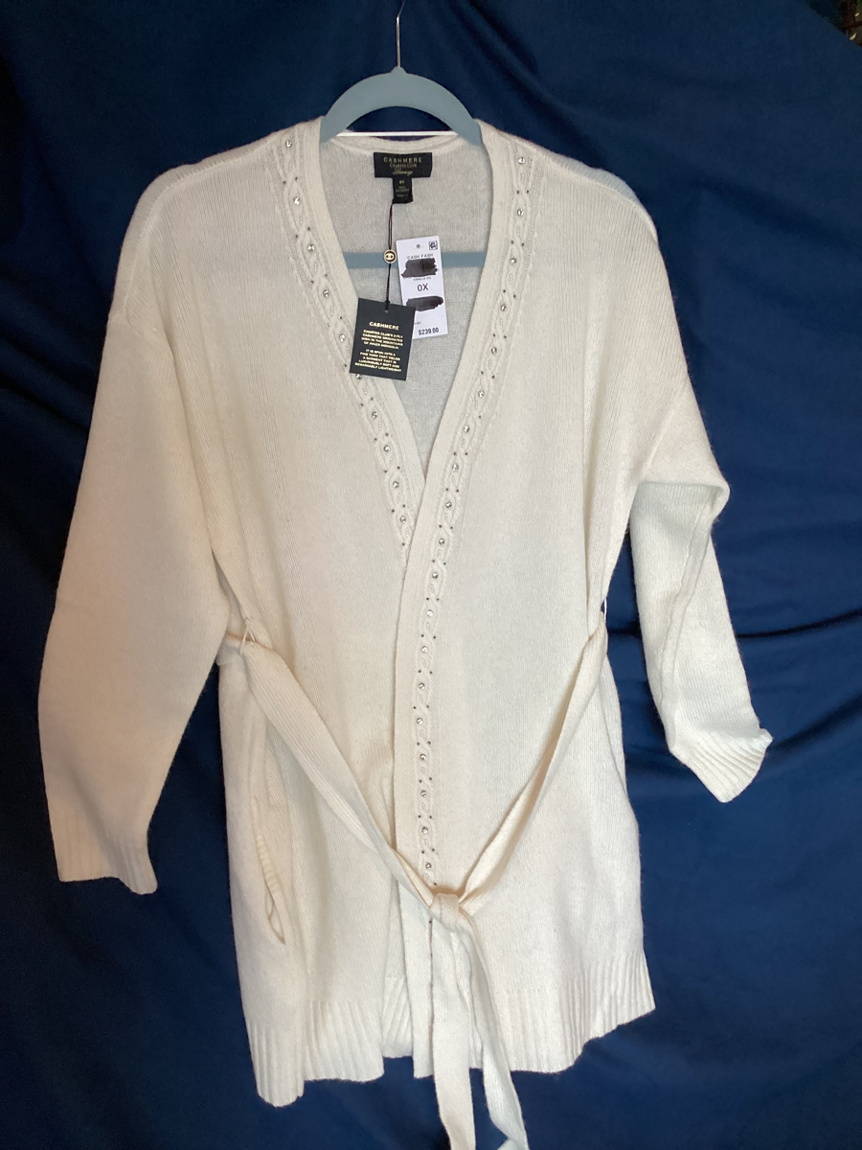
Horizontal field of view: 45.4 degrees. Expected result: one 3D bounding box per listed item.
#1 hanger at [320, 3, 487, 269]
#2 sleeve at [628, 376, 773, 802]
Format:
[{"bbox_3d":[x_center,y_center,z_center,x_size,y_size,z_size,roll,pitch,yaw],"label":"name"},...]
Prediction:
[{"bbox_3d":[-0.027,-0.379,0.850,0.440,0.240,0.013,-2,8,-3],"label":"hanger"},{"bbox_3d":[0.239,0.011,0.915,0.112,0.355,0.080,-2,8,-3],"label":"sleeve"}]

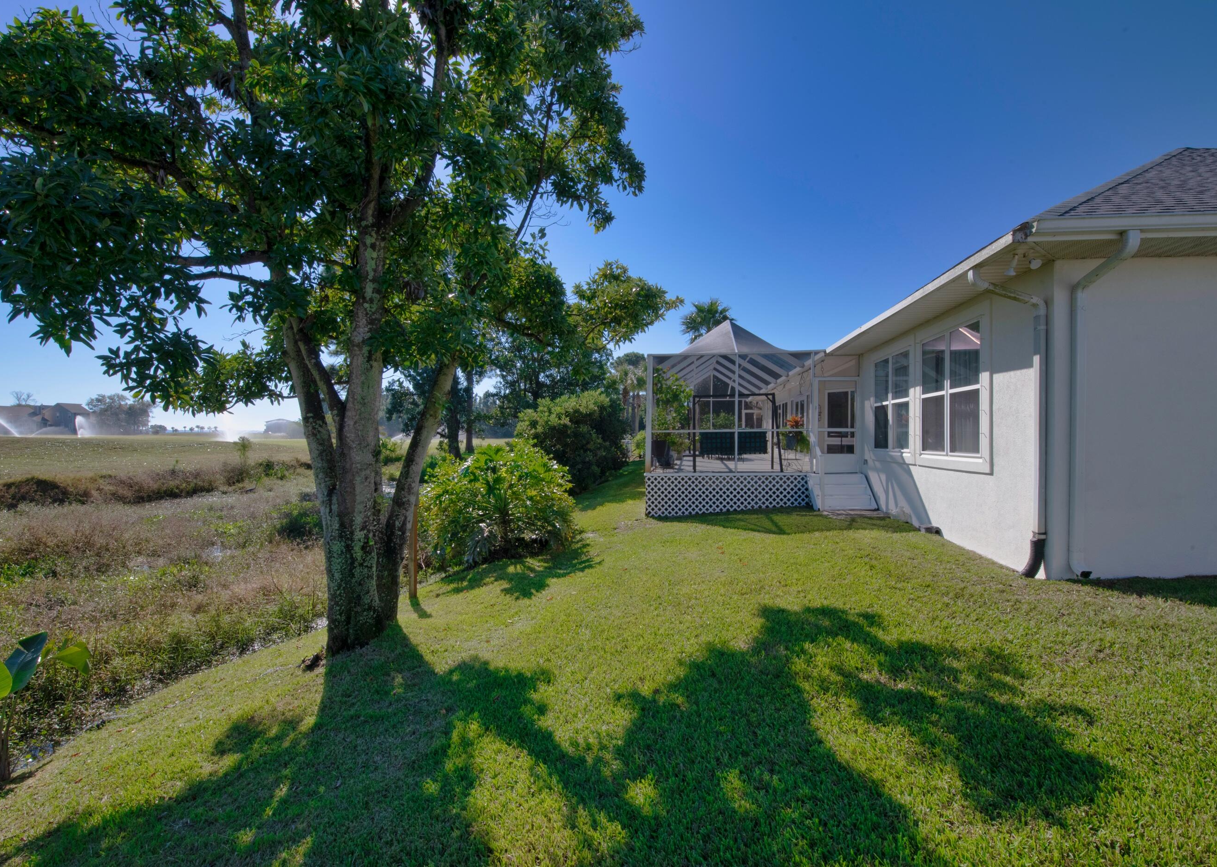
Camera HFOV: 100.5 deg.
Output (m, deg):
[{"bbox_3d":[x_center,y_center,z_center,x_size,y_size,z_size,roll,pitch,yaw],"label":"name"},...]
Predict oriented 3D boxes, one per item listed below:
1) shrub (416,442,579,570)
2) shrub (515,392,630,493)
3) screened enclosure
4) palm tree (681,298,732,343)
[{"bbox_3d":[-1.950,1.240,9.050,2.700,2.150,2.500,0,-1,8],"label":"shrub"},{"bbox_3d":[-1.370,0.220,19.000,4.100,3.650,4.400,0,-1,8],"label":"shrub"},{"bbox_3d":[3.950,-1.020,17.000,4.450,4.000,12.000,0,-1,8],"label":"screened enclosure"},{"bbox_3d":[6.400,-3.550,33.000,3.500,10.500,3.500,0,-1,8],"label":"palm tree"}]

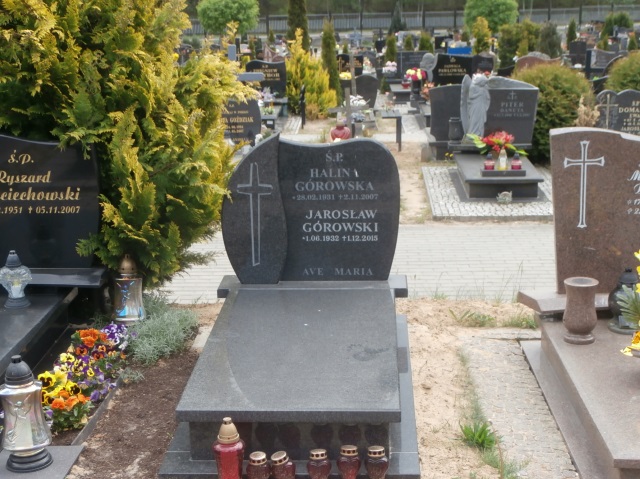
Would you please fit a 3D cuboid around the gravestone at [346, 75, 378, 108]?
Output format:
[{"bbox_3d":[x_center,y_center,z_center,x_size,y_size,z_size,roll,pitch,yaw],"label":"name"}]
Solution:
[{"bbox_3d":[0.691,-2.456,17.568,0.580,0.560,0.120,-1,12,4],"label":"gravestone"}]

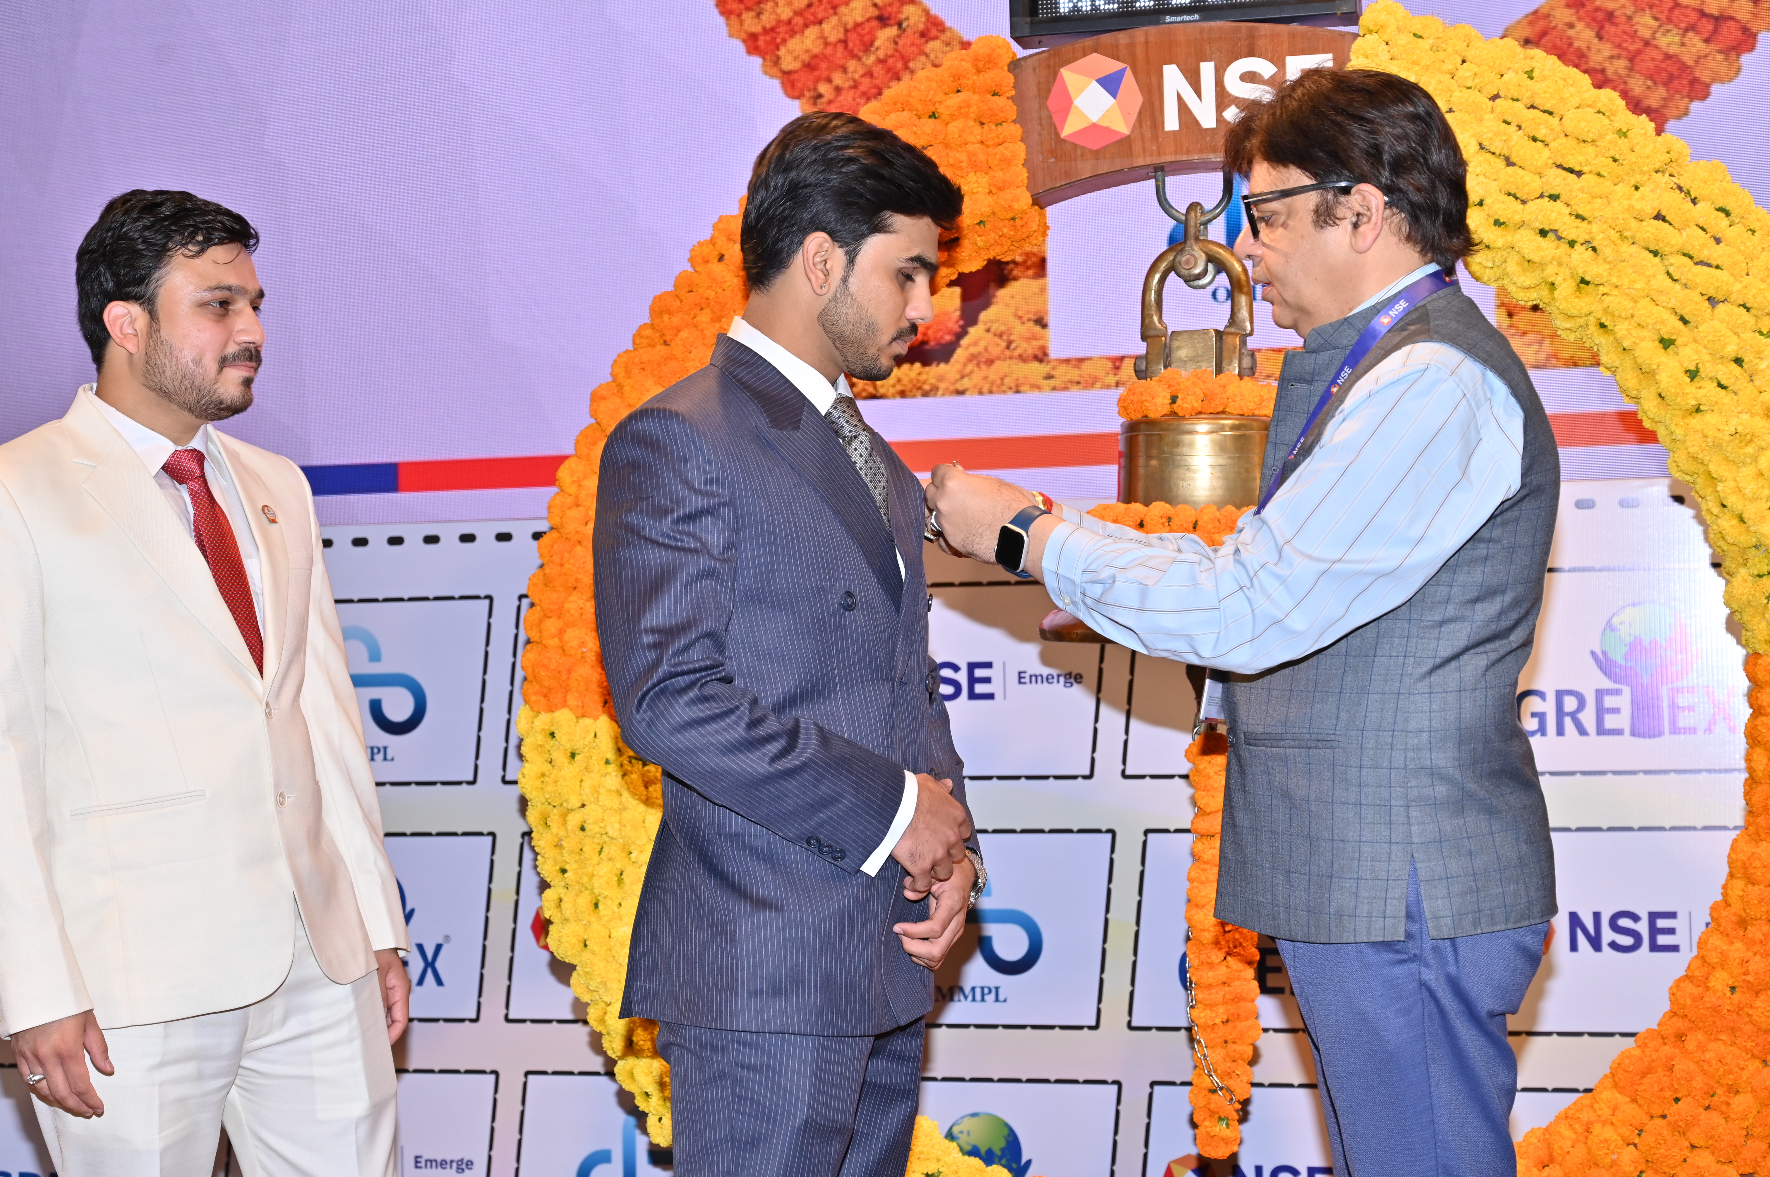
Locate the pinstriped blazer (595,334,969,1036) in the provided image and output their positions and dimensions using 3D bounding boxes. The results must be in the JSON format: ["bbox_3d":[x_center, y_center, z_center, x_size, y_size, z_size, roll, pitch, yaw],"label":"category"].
[{"bbox_3d":[-0.107,0.102,3.030,0.340,0.730,0.500,-3,-4,28],"label":"pinstriped blazer"}]

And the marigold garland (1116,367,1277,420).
[{"bbox_3d":[0.410,-0.254,3.860,0.218,0.058,0.210,-2,-4,15],"label":"marigold garland"}]

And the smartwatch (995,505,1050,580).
[{"bbox_3d":[0.144,-0.047,3.020,0.042,0.070,0.058,23,27,33],"label":"smartwatch"}]

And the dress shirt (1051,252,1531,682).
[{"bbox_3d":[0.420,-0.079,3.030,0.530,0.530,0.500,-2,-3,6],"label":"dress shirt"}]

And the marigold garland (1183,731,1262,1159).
[{"bbox_3d":[0.439,0.464,3.830,0.095,0.560,0.090,-2,-4,15],"label":"marigold garland"}]

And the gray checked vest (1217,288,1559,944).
[{"bbox_3d":[0.523,0.029,3.070,0.345,0.675,0.470,-2,-3,6],"label":"gray checked vest"}]

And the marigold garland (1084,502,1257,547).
[{"bbox_3d":[0.409,-0.075,3.850,0.290,0.070,0.270,-2,-4,15],"label":"marigold garland"}]

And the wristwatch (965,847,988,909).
[{"bbox_3d":[0.077,0.292,2.970,0.055,0.065,0.040,26,13,-19],"label":"wristwatch"}]

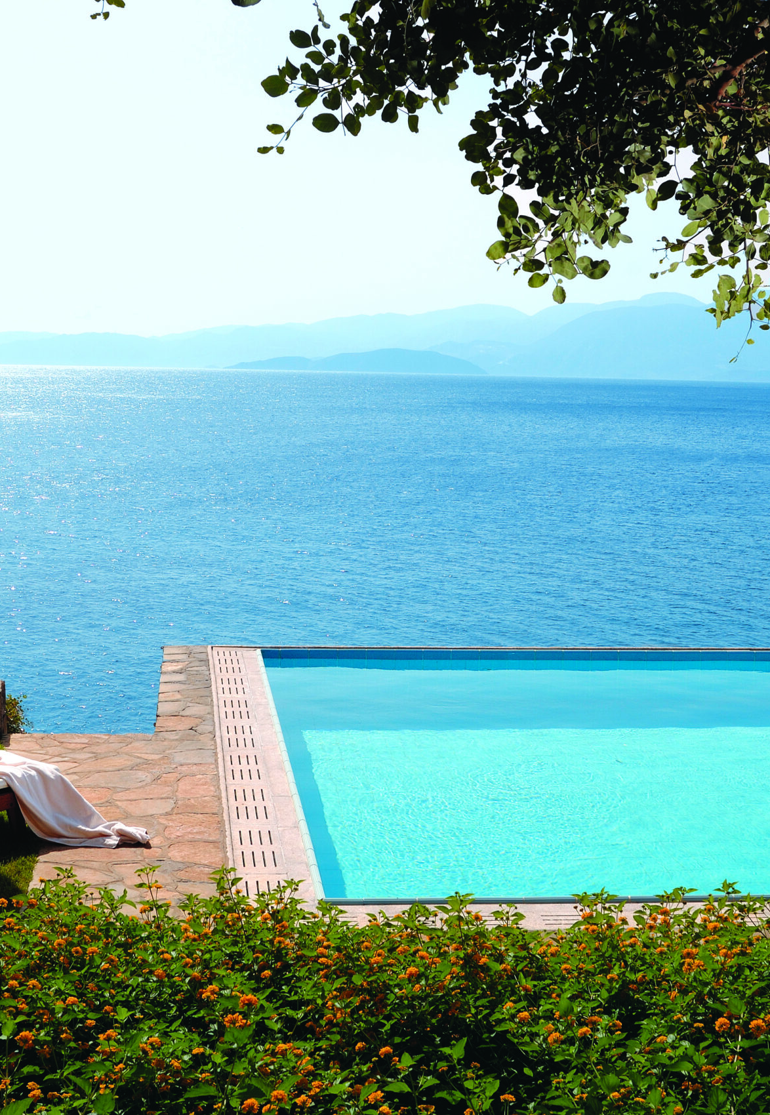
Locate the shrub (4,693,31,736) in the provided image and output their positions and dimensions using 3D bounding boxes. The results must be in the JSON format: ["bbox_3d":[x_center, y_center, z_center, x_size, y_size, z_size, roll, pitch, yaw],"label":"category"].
[{"bbox_3d":[-2.973,1.253,11.169,0.480,0.500,0.450,1,8,0],"label":"shrub"}]

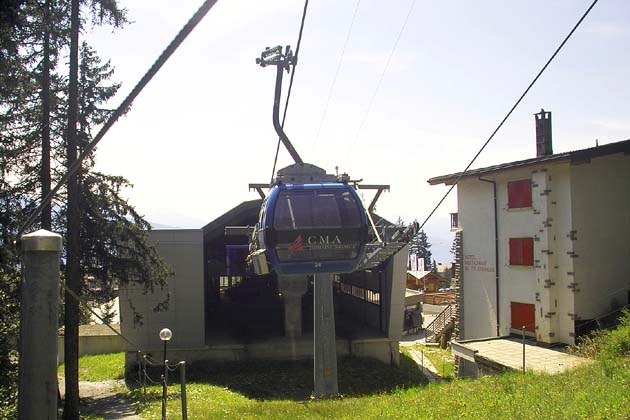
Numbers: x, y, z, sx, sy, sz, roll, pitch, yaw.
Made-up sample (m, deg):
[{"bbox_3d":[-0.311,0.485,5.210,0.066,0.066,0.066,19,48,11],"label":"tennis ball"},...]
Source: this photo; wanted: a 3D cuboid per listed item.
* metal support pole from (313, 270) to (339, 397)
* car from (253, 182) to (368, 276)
[{"bbox_3d":[0.429,4.482,21.649,0.900,5.984,0.900,0,-3,-10],"label":"metal support pole"},{"bbox_3d":[-0.074,0.371,11.500,2.000,1.880,1.950,0,-3,-10],"label":"car"}]

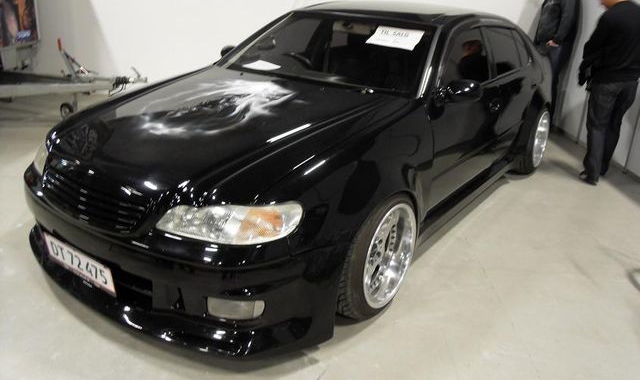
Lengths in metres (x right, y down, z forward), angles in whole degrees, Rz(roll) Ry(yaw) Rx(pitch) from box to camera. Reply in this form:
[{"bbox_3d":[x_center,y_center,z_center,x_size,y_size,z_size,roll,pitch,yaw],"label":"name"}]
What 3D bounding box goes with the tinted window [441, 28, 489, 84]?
[{"bbox_3d":[0.824,-0.780,3.042,0.060,0.360,0.840,-14,7,40],"label":"tinted window"}]

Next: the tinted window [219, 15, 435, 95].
[{"bbox_3d":[0.082,-0.881,3.141,1.400,0.130,0.660,16,58,33],"label":"tinted window"}]

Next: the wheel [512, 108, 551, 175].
[{"bbox_3d":[1.821,-0.461,4.553,0.250,0.640,0.640,16,25,33],"label":"wheel"}]

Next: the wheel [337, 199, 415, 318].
[{"bbox_3d":[0.224,0.276,2.400,0.250,0.640,0.640,16,25,33],"label":"wheel"}]

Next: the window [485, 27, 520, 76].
[{"bbox_3d":[1.289,-0.982,3.635,0.060,0.350,0.640,-14,7,40],"label":"window"}]

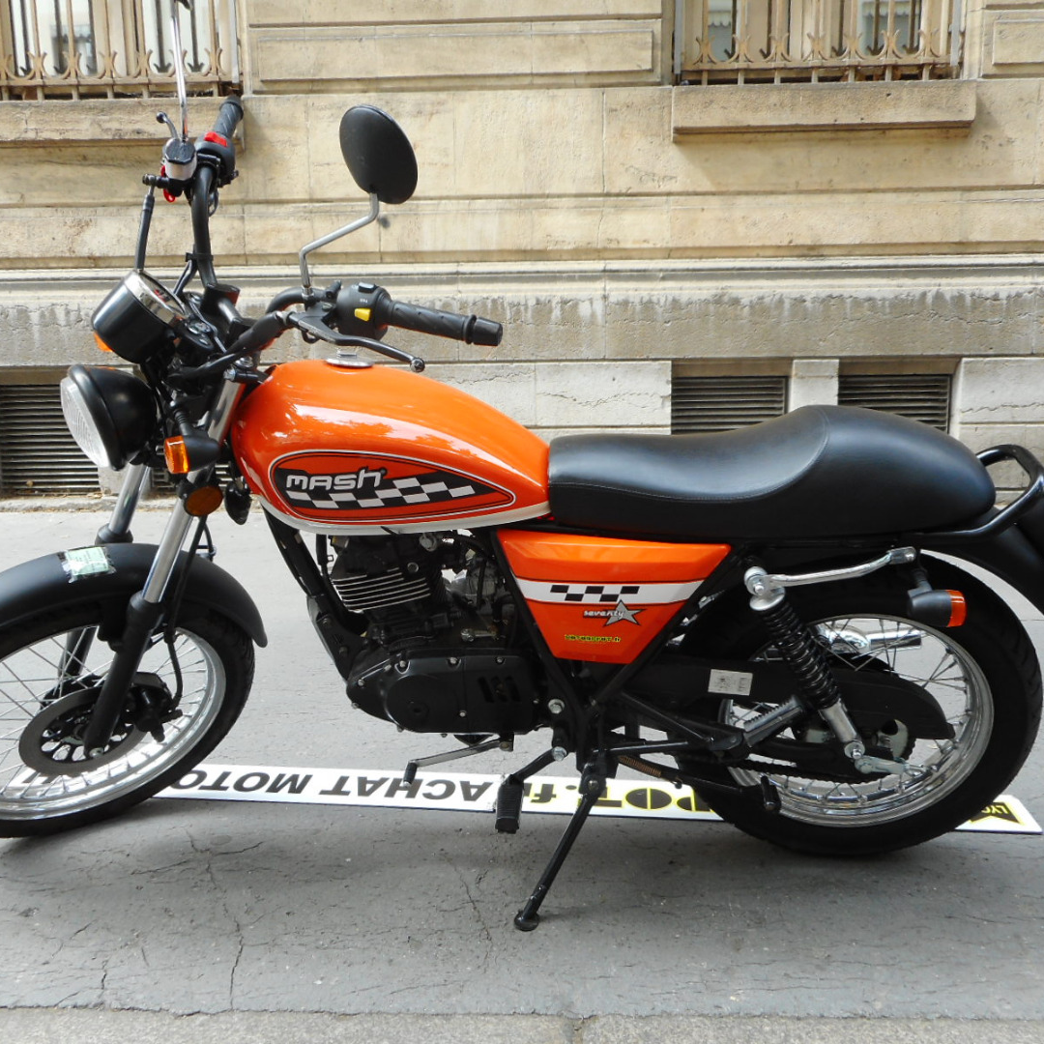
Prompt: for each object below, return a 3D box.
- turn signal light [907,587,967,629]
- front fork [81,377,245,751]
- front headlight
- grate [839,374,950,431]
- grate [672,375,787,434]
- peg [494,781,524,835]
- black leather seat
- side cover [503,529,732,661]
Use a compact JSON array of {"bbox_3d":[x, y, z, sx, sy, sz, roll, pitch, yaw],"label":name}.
[{"bbox_3d":[0.540,0.109,1.322,0.074,0.054,0.054,0,27,5],"label":"turn signal light"},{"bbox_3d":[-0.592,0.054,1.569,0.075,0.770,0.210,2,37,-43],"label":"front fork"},{"bbox_3d":[-0.571,-0.150,1.399,0.120,0.155,0.155,-22,51,-22],"label":"front headlight"},{"bbox_3d":[1.988,-0.496,5.428,0.660,0.620,0.050,0,10,2],"label":"grate"},{"bbox_3d":[1.015,-0.442,4.950,0.570,0.550,0.040,0,10,3],"label":"grate"},{"bbox_3d":[-0.016,0.421,1.498,0.037,0.036,0.092,0,27,6],"label":"peg"},{"bbox_3d":[0.367,-0.094,1.463,0.650,0.165,0.250,0,27,5],"label":"black leather seat"},{"bbox_3d":[0.134,0.108,1.472,0.330,0.225,0.055,0,27,6],"label":"side cover"}]

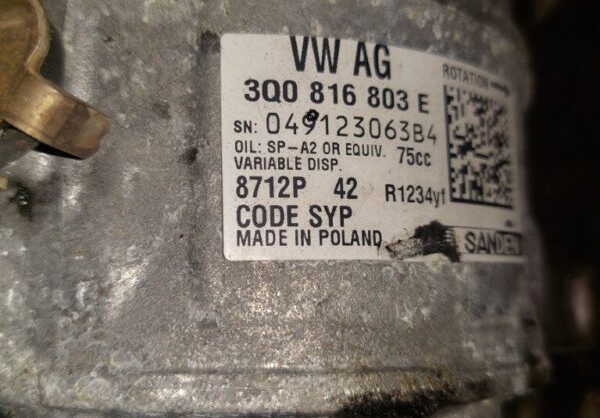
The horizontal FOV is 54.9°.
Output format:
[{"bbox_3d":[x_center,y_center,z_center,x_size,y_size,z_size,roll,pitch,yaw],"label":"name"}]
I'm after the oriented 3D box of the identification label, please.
[{"bbox_3d":[0.014,-0.007,0.080,0.051,0.030,0.006,4,-10,-27],"label":"identification label"}]

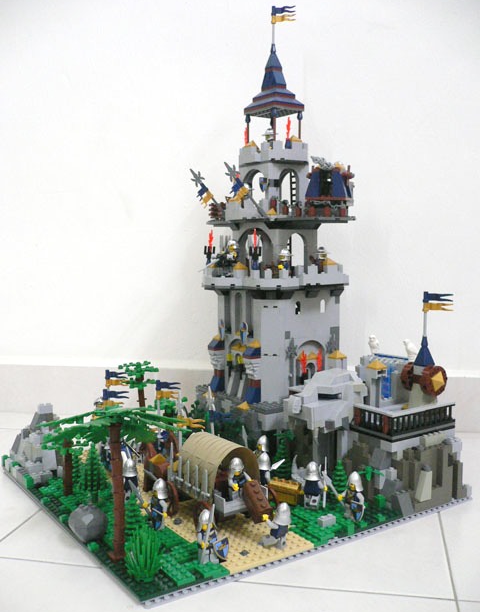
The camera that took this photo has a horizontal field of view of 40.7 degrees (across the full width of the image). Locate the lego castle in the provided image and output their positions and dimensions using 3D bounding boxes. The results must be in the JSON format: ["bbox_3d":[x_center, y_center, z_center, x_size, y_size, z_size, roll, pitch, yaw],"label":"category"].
[{"bbox_3d":[0.077,-0.081,0.770,0.178,0.566,0.345,-3,4,-33],"label":"lego castle"}]

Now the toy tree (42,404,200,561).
[{"bbox_3d":[-0.104,0.152,0.553,0.128,0.131,0.128,-3,4,-33],"label":"toy tree"}]

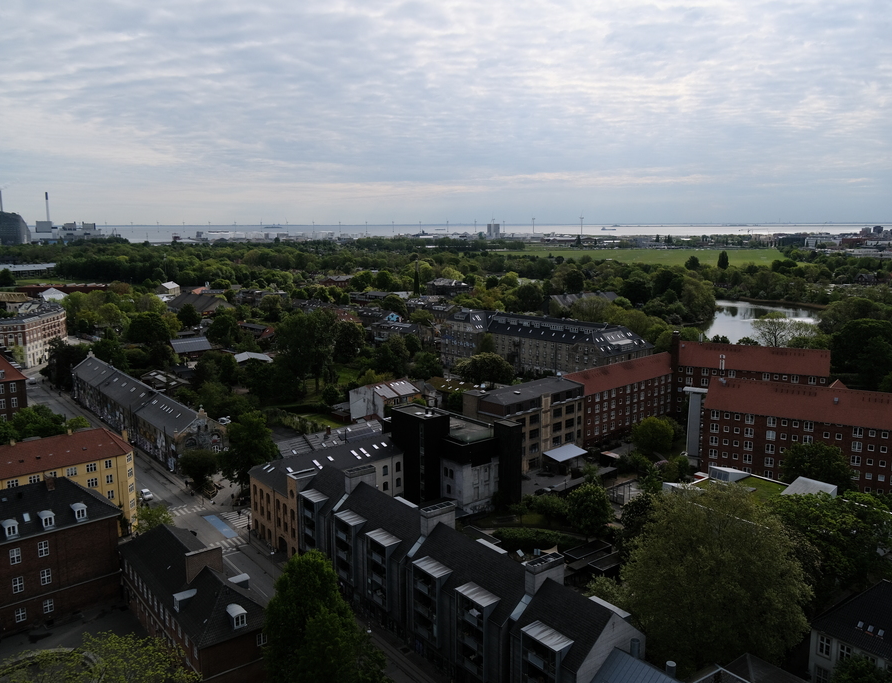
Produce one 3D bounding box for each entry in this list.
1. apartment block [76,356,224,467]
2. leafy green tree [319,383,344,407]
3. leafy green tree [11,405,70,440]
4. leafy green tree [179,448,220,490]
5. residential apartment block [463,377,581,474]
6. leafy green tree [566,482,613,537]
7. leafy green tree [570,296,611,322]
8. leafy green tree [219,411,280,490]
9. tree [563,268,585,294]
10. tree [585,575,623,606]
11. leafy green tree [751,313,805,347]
[{"bbox_3d":[-80.170,15.890,192.780,11.300,12.000,90.000,-7,12,-38],"label":"apartment block"},{"bbox_3d":[-32.860,15.320,212.630,6.630,6.630,6.630,-2,9,-9],"label":"leafy green tree"},{"bbox_3d":[-89.750,20.250,164.700,12.990,12.320,12.990,-5,10,-29],"label":"leafy green tree"},{"bbox_3d":[-49.200,25.250,146.970,8.180,7.860,8.180,-3,10,-19],"label":"leafy green tree"},{"bbox_3d":[19.169,20.034,178.625,29.777,18.277,12.937,-9,13,-43],"label":"residential apartment block"},{"bbox_3d":[26.102,30.905,133.713,8.056,11.130,8.056,0,9,0],"label":"leafy green tree"},{"bbox_3d":[68.765,-9.940,350.320,18.359,22.348,18.359,0,9,0],"label":"leafy green tree"},{"bbox_3d":[-39.000,22.230,144.910,11.500,17.800,11.500,0,9,0],"label":"leafy green tree"},{"bbox_3d":[87.100,-38.830,504.770,14.380,20.560,14.380,1,9,10],"label":"tree"},{"bbox_3d":[22.777,37.137,106.396,5.460,7.572,5.460,0,9,0],"label":"tree"},{"bbox_3d":[131.000,-2.400,293.380,19.500,18.000,19.500,0,9,0],"label":"leafy green tree"}]

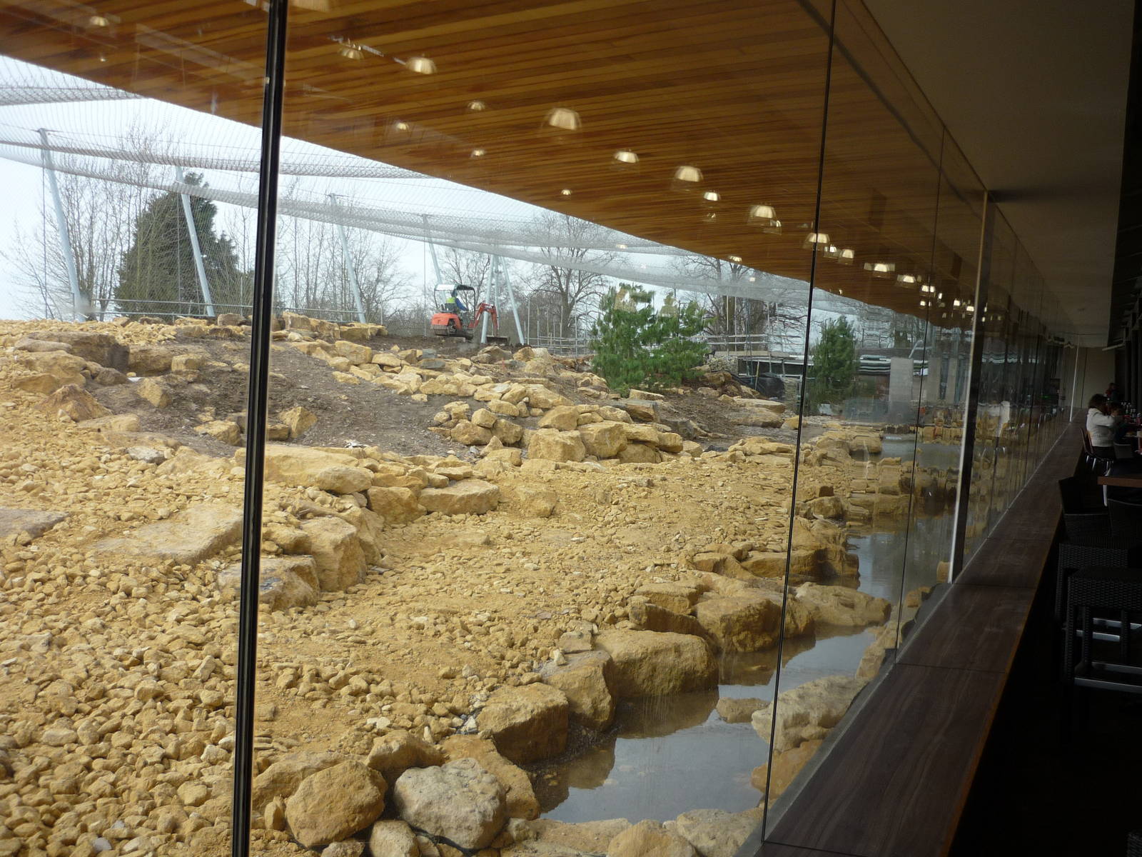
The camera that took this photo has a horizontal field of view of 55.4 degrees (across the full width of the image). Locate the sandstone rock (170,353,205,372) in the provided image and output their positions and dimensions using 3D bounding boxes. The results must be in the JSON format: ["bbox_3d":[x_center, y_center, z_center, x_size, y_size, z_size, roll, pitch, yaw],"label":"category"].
[{"bbox_3d":[-5.709,-0.982,16.200,0.510,0.270,0.400,2,5,-20],"label":"sandstone rock"}]

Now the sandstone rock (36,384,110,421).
[{"bbox_3d":[-5.483,-0.290,12.000,0.800,0.380,0.600,2,5,-25],"label":"sandstone rock"}]

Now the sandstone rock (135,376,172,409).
[{"bbox_3d":[-4.827,-0.429,12.600,0.410,0.340,0.340,2,5,-21],"label":"sandstone rock"}]

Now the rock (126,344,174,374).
[{"bbox_3d":[-6.233,-1.029,16.200,0.700,0.430,0.500,2,5,-21],"label":"rock"}]

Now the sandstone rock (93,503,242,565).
[{"bbox_3d":[-2.641,0.699,7.200,0.720,0.200,1.100,4,4,0],"label":"sandstone rock"}]

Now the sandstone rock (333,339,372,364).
[{"bbox_3d":[-3.907,-1.366,19.500,0.680,0.420,0.520,3,4,-12],"label":"sandstone rock"}]

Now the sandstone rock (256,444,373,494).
[{"bbox_3d":[-2.146,0.328,8.800,1.020,0.380,0.700,3,5,-14],"label":"sandstone rock"}]

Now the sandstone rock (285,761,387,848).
[{"bbox_3d":[-0.831,1.327,3.850,0.340,0.260,0.280,3,4,-11],"label":"sandstone rock"}]

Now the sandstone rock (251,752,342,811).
[{"bbox_3d":[-1.015,1.329,4.080,0.380,0.200,0.270,3,5,-13],"label":"sandstone rock"}]

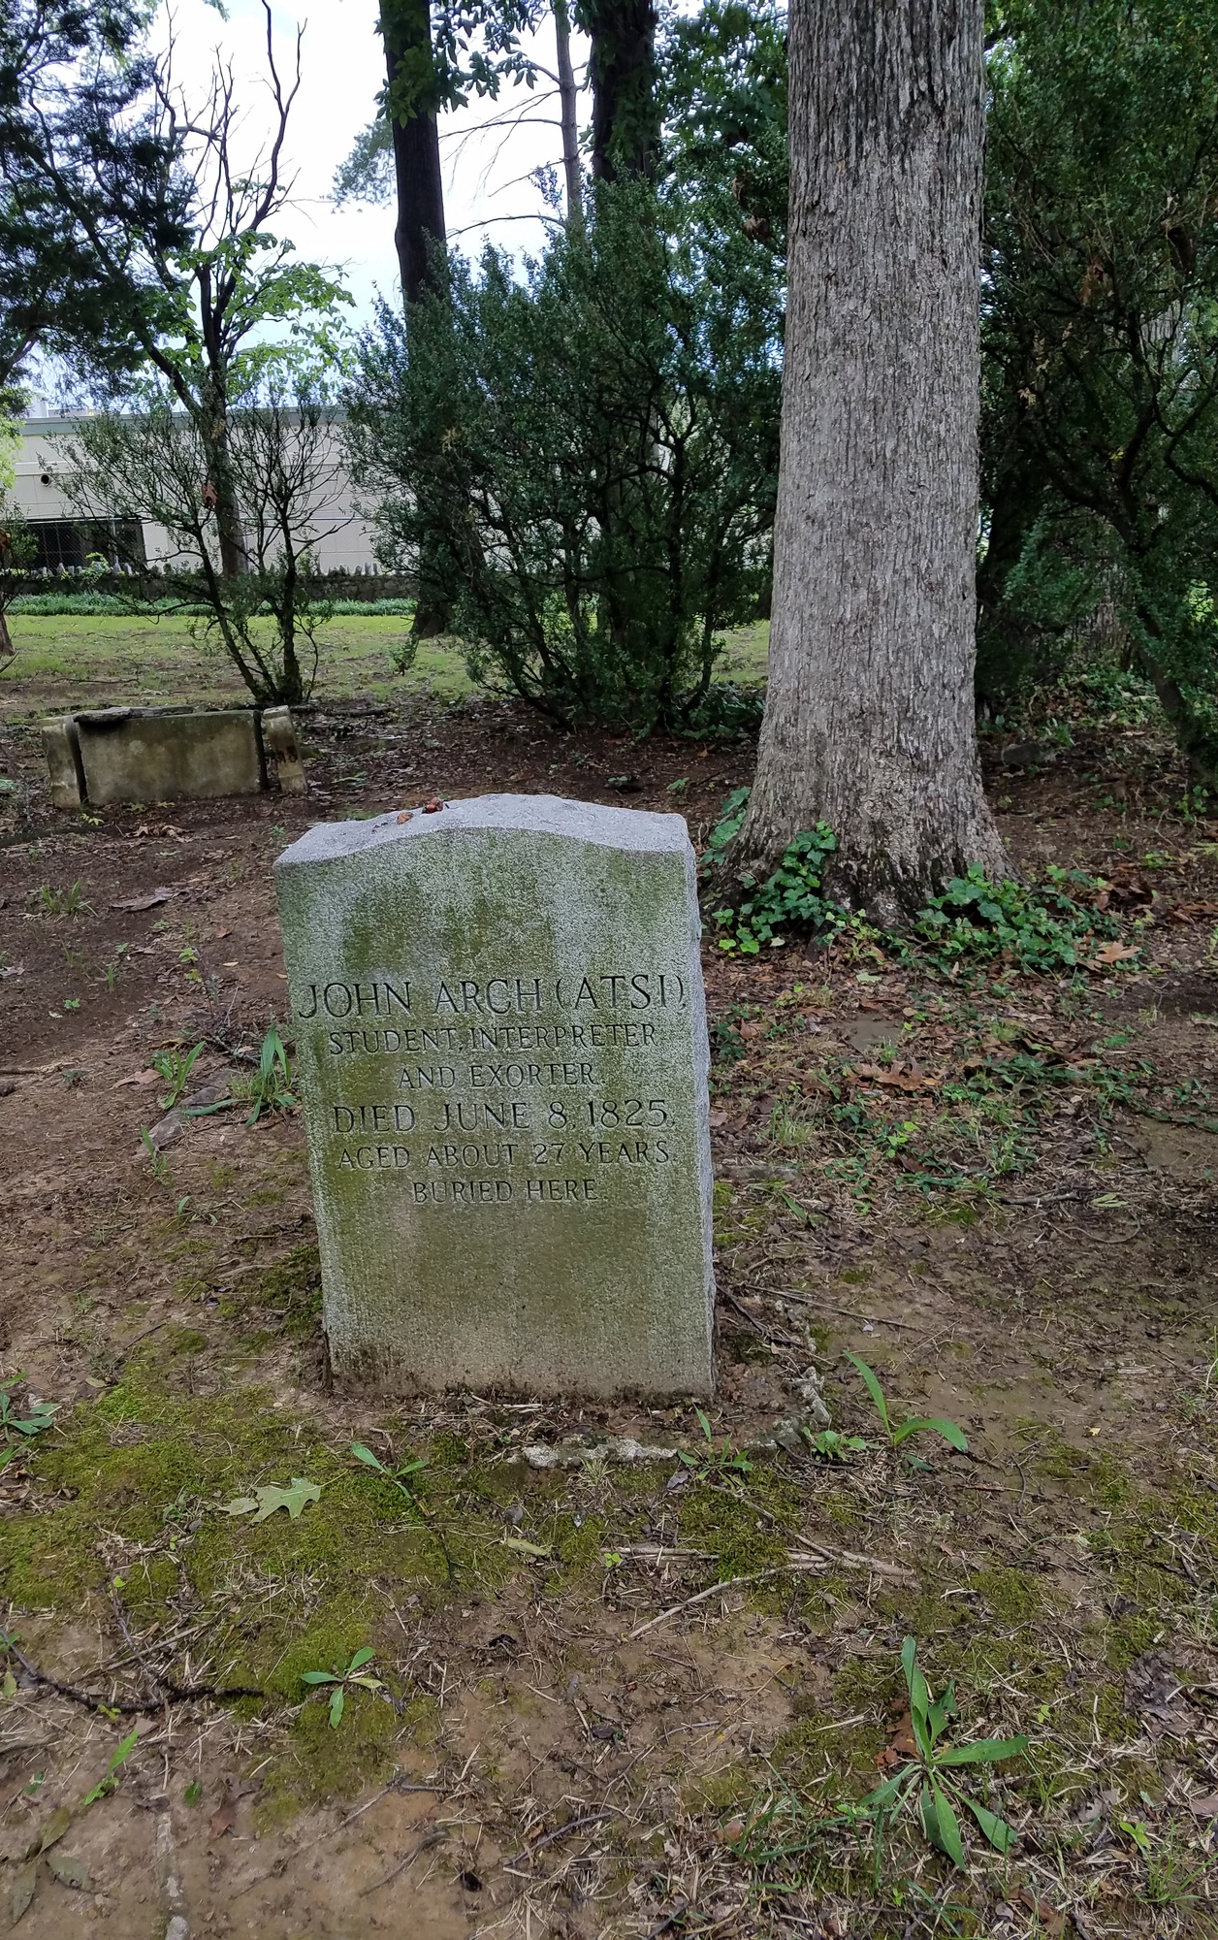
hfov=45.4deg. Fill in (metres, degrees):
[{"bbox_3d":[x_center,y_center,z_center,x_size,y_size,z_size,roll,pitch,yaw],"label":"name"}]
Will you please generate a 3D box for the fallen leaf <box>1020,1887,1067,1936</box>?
[{"bbox_3d":[0.481,1.043,1.621,0.032,0.018,0.066,-10,19,-29],"label":"fallen leaf"}]

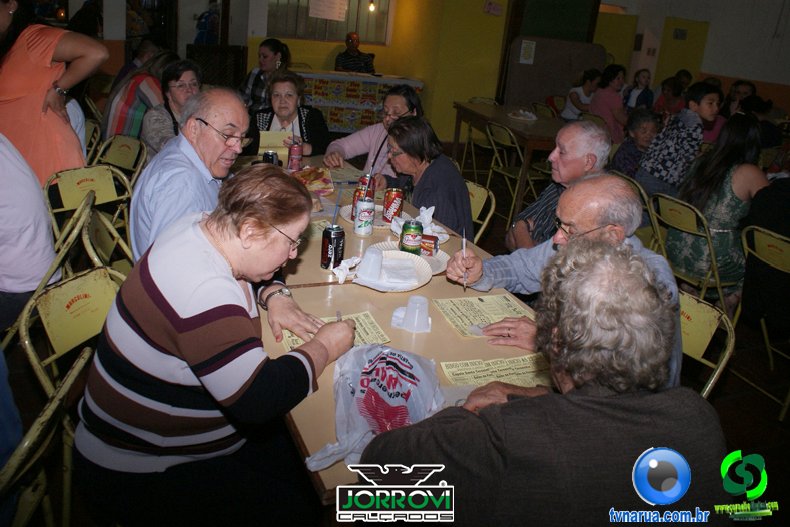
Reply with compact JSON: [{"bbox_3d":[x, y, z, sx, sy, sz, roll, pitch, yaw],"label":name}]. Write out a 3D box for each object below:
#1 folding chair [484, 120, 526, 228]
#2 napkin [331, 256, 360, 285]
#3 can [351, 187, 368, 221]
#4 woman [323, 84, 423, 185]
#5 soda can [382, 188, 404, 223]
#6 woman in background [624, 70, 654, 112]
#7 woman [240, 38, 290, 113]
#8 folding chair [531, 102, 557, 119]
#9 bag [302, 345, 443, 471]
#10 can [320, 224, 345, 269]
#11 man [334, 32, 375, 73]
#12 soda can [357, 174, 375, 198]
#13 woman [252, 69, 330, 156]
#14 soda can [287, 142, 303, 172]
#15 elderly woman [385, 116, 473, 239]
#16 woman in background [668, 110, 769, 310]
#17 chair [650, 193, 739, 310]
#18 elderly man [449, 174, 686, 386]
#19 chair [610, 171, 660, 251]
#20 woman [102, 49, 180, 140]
[{"bbox_3d":[1.040,-0.701,4.787,0.480,0.800,0.430,-3,23,-18],"label":"folding chair"},{"bbox_3d":[-0.139,0.021,1.678,0.075,0.045,0.090,-11,26,-34],"label":"napkin"},{"bbox_3d":[-0.120,-0.213,2.165,0.066,0.122,0.066,6,21,-2],"label":"can"},{"bbox_3d":[-0.133,-0.343,3.137,0.650,1.170,0.520,-8,25,-29],"label":"woman"},{"bbox_3d":[-0.004,-0.213,2.200,0.066,0.122,0.066,7,21,0],"label":"soda can"},{"bbox_3d":[2.403,-1.333,6.163,0.440,1.280,0.600,10,22,14],"label":"woman in background"},{"bbox_3d":[-0.993,-1.004,4.473,0.620,1.290,0.500,-6,24,-26],"label":"woman"},{"bbox_3d":[1.906,-1.549,7.348,0.460,0.785,0.410,-5,24,-28],"label":"folding chair"},{"bbox_3d":[-0.019,0.234,1.090,0.230,0.090,0.310,5,21,0],"label":"bag"},{"bbox_3d":[-0.182,-0.047,1.740,0.066,0.122,0.066,4,21,-2],"label":"can"},{"bbox_3d":[-0.519,-2.029,7.066,0.500,1.360,0.600,4,22,-3],"label":"man"},{"bbox_3d":[-0.113,-0.293,2.397,0.066,0.122,0.066,6,21,-2],"label":"soda can"},{"bbox_3d":[-0.563,-0.484,3.407,0.520,1.170,0.650,-1,22,-13],"label":"woman"},{"bbox_3d":[-0.475,-0.508,2.849,0.066,0.122,0.066,7,21,0],"label":"soda can"},{"bbox_3d":[0.024,-0.053,2.504,0.630,1.120,0.500,-5,24,-24],"label":"elderly woman"},{"bbox_3d":[1.667,-0.151,3.027,0.660,1.200,0.460,-4,23,-22],"label":"woman in background"},{"bbox_3d":[1.531,0.048,3.054,0.460,0.790,0.400,-4,23,-22],"label":"chair"},{"bbox_3d":[0.438,0.288,1.712,0.680,1.130,0.540,-2,23,-17],"label":"elderly man"},{"bbox_3d":[1.446,-0.152,3.558,0.460,0.790,0.400,-5,23,-23],"label":"chair"},{"bbox_3d":[-1.554,-0.763,3.930,0.640,1.220,0.460,-4,23,-22],"label":"woman"}]

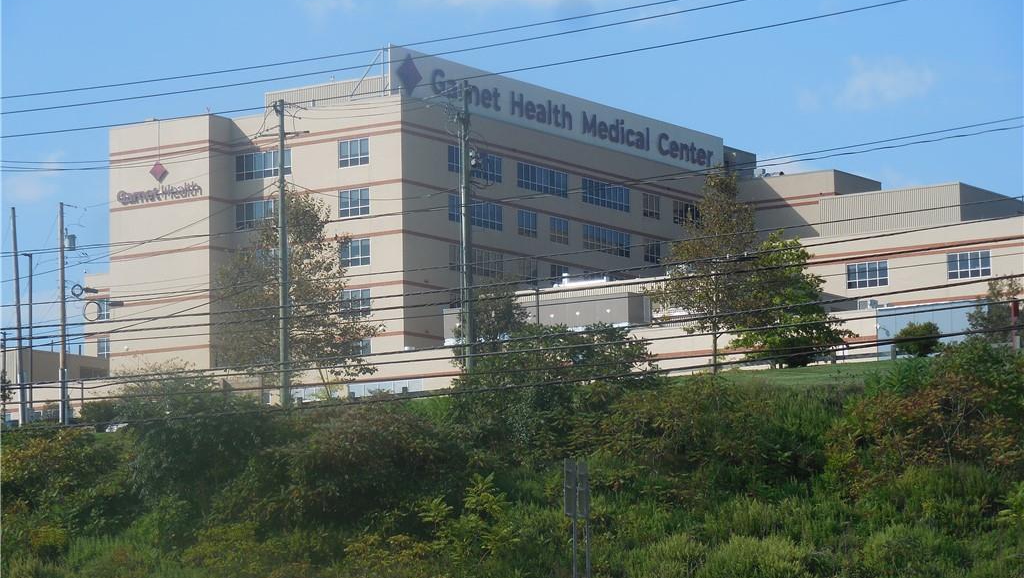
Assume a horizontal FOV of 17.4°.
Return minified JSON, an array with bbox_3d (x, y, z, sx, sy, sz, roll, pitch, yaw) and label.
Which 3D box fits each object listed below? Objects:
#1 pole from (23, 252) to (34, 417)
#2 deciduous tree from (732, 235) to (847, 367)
[{"bbox_3d":[-29.446,2.777,204.000,0.550,10.131,0.250,-1,-8,0],"label":"pole"},{"bbox_3d":[17.932,0.743,216.000,7.883,8.917,7.489,-1,-8,0],"label":"deciduous tree"}]

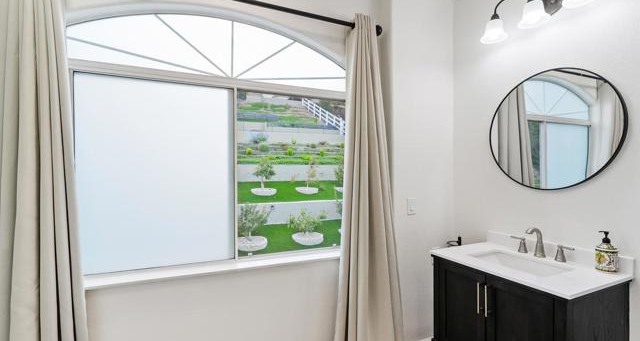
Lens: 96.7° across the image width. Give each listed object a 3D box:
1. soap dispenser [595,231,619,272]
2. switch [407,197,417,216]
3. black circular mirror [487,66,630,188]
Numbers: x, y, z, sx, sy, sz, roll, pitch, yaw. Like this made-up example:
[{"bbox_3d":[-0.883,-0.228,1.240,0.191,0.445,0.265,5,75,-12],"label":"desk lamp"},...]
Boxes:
[{"bbox_3d":[1.421,0.401,1.409,0.083,0.180,0.083,0,-1,-6],"label":"soap dispenser"},{"bbox_3d":[0.710,0.280,2.182,0.074,0.120,0.012,0,-1,-22],"label":"switch"},{"bbox_3d":[1.363,-0.239,1.715,0.025,0.715,0.715,0,-1,-22],"label":"black circular mirror"}]

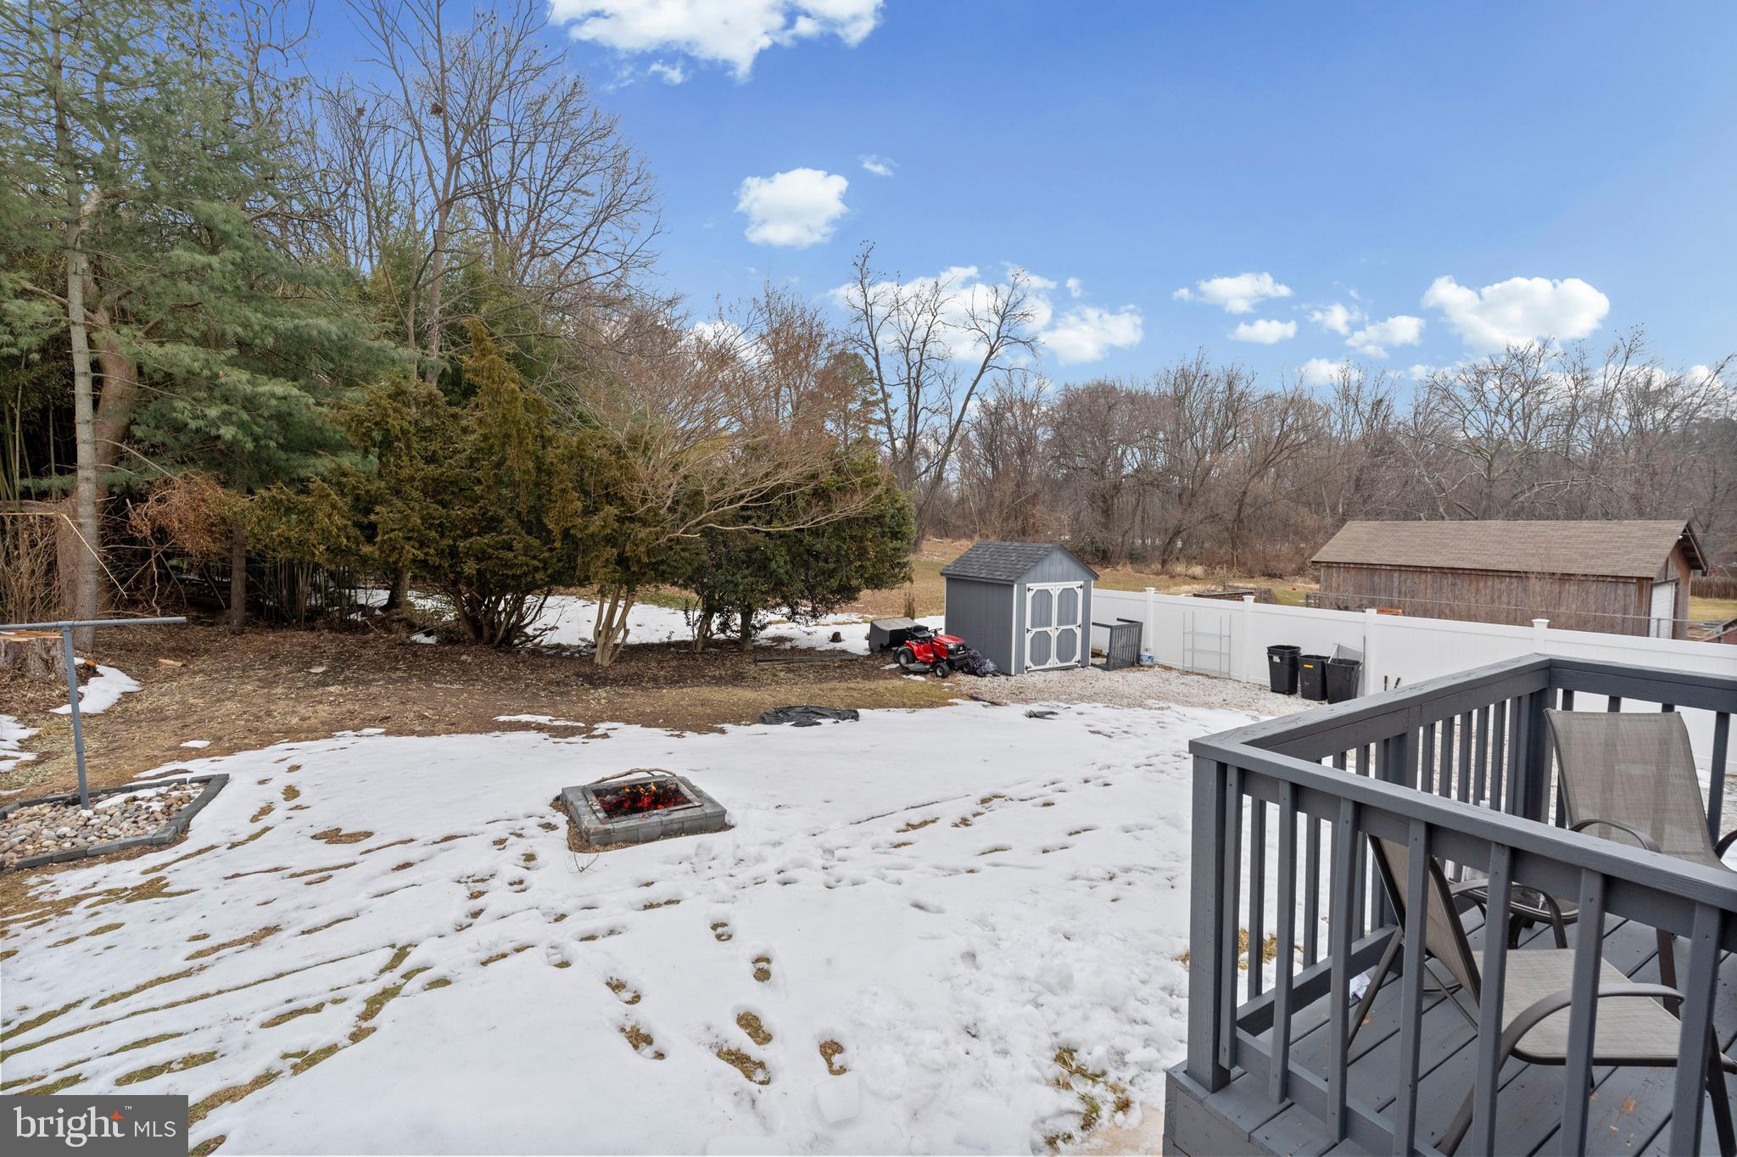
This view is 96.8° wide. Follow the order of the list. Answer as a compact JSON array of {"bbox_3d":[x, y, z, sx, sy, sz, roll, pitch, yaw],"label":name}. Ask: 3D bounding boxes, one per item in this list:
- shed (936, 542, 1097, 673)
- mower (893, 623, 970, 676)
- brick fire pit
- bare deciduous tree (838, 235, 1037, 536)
[{"bbox_3d":[3.770,0.604,19.601,2.571,3.045,3.104,-3,5,-27],"label":"shed"},{"bbox_3d":[1.578,1.725,18.500,1.080,1.040,1.700,-4,6,-36],"label":"mower"},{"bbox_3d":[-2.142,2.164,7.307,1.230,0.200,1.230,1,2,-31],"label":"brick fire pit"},{"bbox_3d":[4.528,-11.834,50.000,12.200,19.200,10.500,0,5,0],"label":"bare deciduous tree"}]

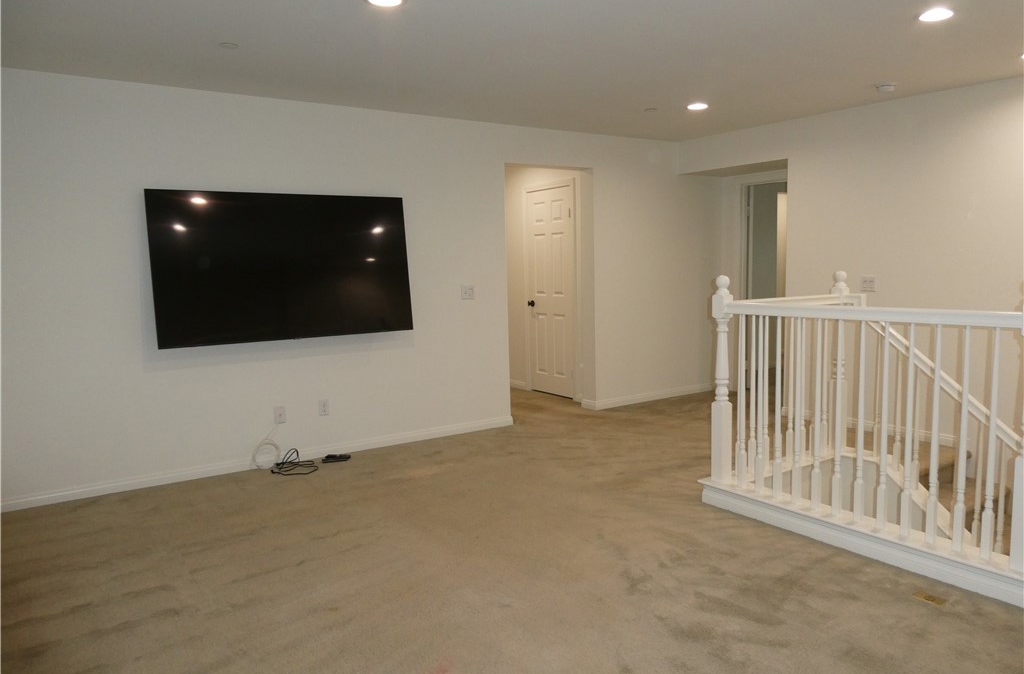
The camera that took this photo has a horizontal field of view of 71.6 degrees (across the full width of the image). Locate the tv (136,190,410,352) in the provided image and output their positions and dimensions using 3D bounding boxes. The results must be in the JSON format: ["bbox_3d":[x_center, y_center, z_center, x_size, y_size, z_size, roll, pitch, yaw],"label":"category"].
[{"bbox_3d":[-1.464,-0.463,4.710,1.675,0.953,0.065,-5,1,-34],"label":"tv"}]

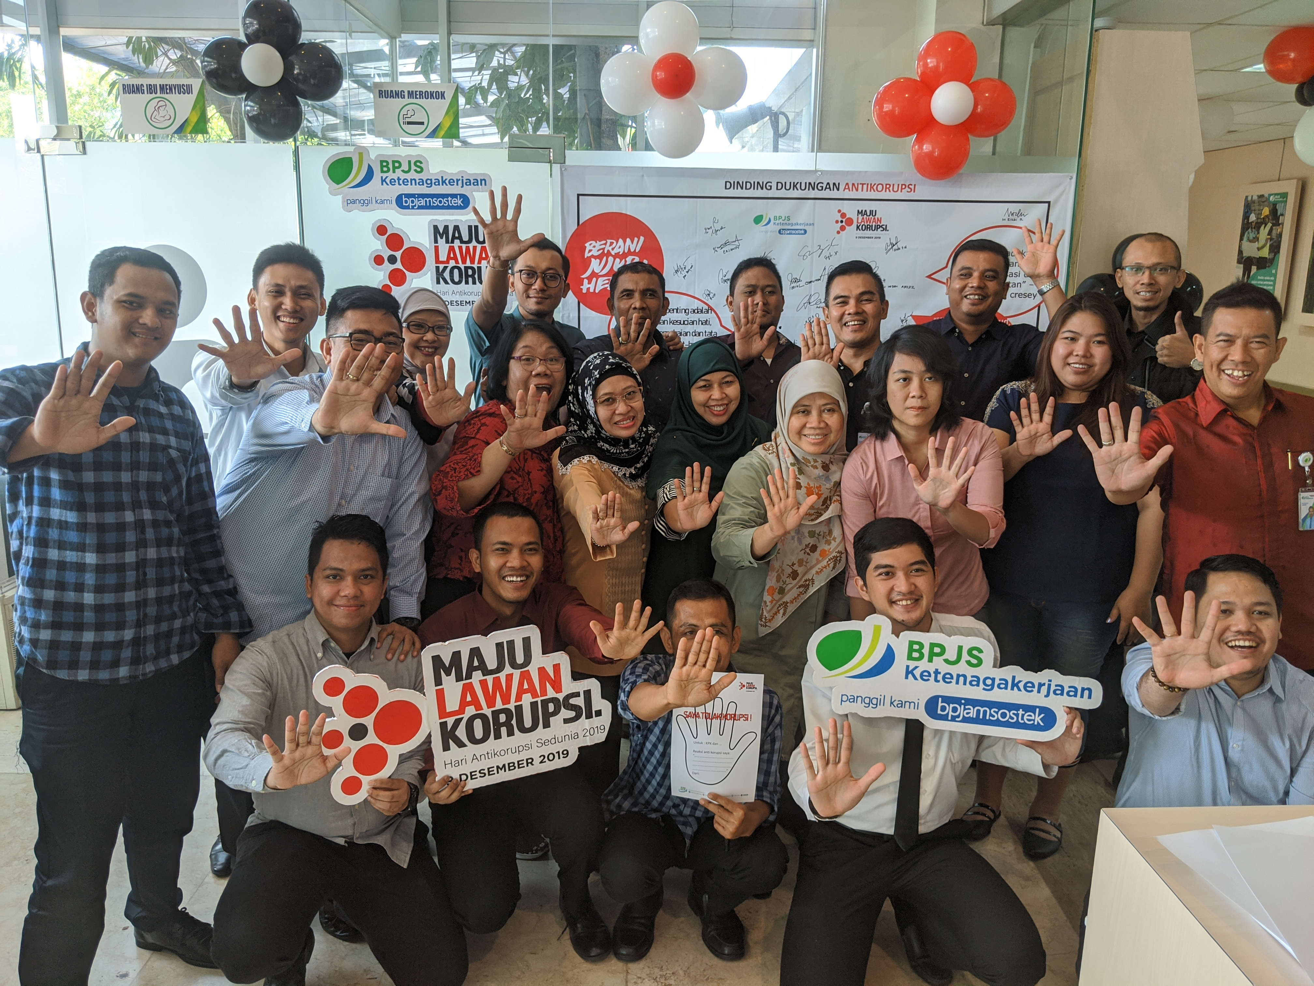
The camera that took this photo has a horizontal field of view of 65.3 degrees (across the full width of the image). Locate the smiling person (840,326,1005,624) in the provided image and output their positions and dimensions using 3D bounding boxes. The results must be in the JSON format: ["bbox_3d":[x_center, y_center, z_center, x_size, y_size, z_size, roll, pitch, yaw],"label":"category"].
[{"bbox_3d":[0.639,0.364,2.558,0.430,1.530,0.460,3,12,8],"label":"smiling person"}]

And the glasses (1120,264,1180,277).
[{"bbox_3d":[1.408,-0.636,2.932,0.143,0.040,0.140,6,14,24],"label":"glasses"}]

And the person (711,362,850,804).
[{"bbox_3d":[0.321,0.383,2.637,0.420,1.420,0.480,0,13,-2],"label":"person"}]

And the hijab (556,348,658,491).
[{"bbox_3d":[-0.128,-0.200,2.680,0.255,0.345,0.280,-3,13,-15],"label":"hijab"}]

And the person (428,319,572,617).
[{"bbox_3d":[-0.391,0.337,2.628,0.470,1.520,0.480,-2,12,-15],"label":"person"}]

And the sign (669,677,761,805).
[{"bbox_3d":[0.141,0.580,2.450,0.210,0.296,0.012,3,-2,2],"label":"sign"}]

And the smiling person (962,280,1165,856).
[{"bbox_3d":[1.087,0.285,2.736,0.500,1.590,0.500,5,13,19],"label":"smiling person"}]

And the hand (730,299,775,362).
[{"bbox_3d":[0.268,-0.454,2.860,0.130,0.180,0.080,0,13,-3],"label":"hand"}]

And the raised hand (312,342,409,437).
[{"bbox_3d":[-0.569,-0.195,1.960,0.178,0.188,0.070,20,7,-10],"label":"raised hand"}]

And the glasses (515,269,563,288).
[{"bbox_3d":[-0.348,-0.637,3.038,0.140,0.047,0.140,1,13,-7],"label":"glasses"}]

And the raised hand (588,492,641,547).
[{"bbox_3d":[-0.098,0.060,2.380,0.122,0.145,0.060,3,21,-1],"label":"raised hand"}]

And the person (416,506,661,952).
[{"bbox_3d":[-0.280,0.576,2.494,0.560,1.110,0.720,-1,12,-8],"label":"person"}]

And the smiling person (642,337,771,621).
[{"bbox_3d":[0.119,0.348,2.710,0.450,1.480,0.480,1,12,0],"label":"smiling person"}]

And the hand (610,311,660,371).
[{"bbox_3d":[-0.065,-0.437,2.950,0.145,0.175,0.060,-1,10,0],"label":"hand"}]

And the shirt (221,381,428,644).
[{"bbox_3d":[-0.770,0.068,2.354,0.480,0.690,0.480,-7,15,-30],"label":"shirt"}]

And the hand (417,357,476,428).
[{"bbox_3d":[-0.496,-0.237,2.420,0.140,0.168,0.060,-5,9,-2],"label":"hand"}]

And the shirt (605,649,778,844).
[{"bbox_3d":[0.080,0.580,2.555,0.430,0.460,0.400,1,12,0],"label":"shirt"}]

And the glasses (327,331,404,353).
[{"bbox_3d":[-0.650,-0.332,2.280,0.142,0.047,0.140,-5,15,-36],"label":"glasses"}]

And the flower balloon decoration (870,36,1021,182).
[{"bbox_3d":[1.010,-1.358,3.600,0.500,0.520,0.270,1,12,0],"label":"flower balloon decoration"}]

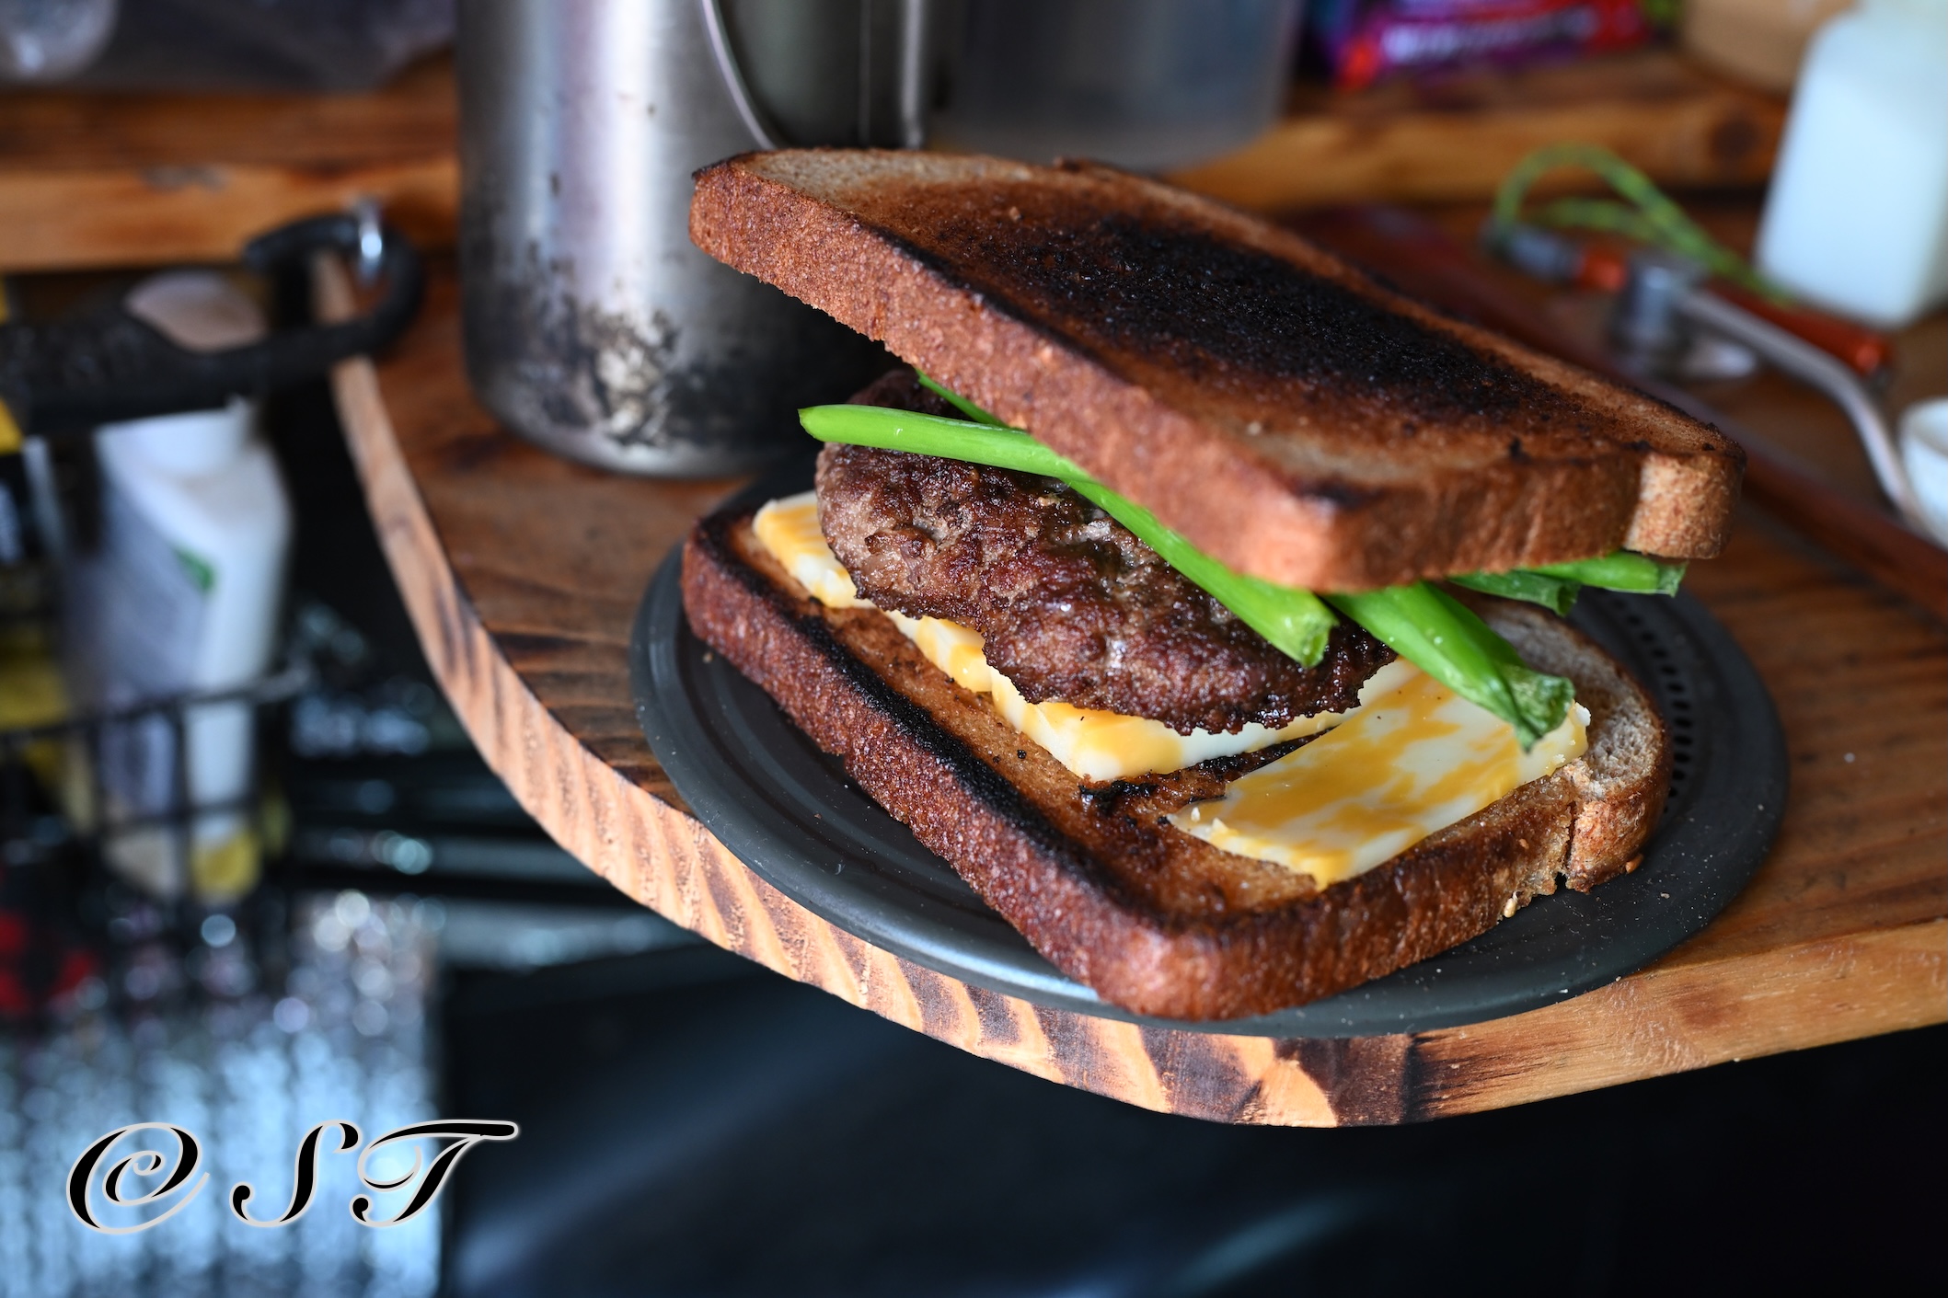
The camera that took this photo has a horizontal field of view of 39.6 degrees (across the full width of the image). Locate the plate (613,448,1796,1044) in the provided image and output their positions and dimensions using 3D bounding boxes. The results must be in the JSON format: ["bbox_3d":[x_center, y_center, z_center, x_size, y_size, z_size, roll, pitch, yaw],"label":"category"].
[{"bbox_3d":[0.035,0.004,0.419,0.176,0.012,0.176,3,32,-2],"label":"plate"}]

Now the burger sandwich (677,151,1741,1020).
[{"bbox_3d":[0.031,-0.023,0.389,0.109,0.072,0.129,-21,40,-34],"label":"burger sandwich"}]

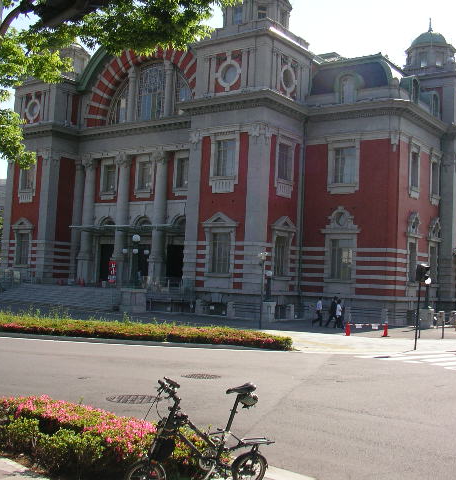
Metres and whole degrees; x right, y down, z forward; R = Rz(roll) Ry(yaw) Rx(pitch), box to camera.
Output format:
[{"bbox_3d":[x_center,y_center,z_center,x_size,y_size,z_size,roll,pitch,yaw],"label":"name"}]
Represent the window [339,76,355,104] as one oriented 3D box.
[{"bbox_3d":[8.407,-10.439,47.744,1.089,1.920,0.250,0,-5,36],"label":"window"}]

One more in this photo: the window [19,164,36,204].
[{"bbox_3d":[-17.060,-4.814,58.012,2.100,3.350,0.400,0,-5,36],"label":"window"}]

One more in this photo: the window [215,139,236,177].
[{"bbox_3d":[-0.158,-5.579,46.400,1.667,2.483,0.200,0,-5,36],"label":"window"}]

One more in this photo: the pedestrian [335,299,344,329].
[{"bbox_3d":[6.234,4.104,38.059,0.520,1.630,0.480,2,-4,14],"label":"pedestrian"}]

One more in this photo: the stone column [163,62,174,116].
[{"bbox_3d":[-4.656,-11.876,53.857,0.660,4.469,0.660,3,-4,0],"label":"stone column"}]

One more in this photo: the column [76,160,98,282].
[{"bbox_3d":[-11.907,-1.701,58.009,1.050,10.750,1.050,3,-4,0],"label":"column"}]

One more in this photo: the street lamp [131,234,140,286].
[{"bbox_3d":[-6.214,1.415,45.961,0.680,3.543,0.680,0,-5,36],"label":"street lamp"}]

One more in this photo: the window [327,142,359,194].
[{"bbox_3d":[7.749,-4.855,46.378,2.250,3.470,0.350,0,-5,36],"label":"window"}]

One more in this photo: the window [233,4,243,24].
[{"bbox_3d":[0.708,-15.609,47.387,0.850,1.450,0.250,0,-5,36],"label":"window"}]

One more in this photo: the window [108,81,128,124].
[{"bbox_3d":[-9.079,-11.500,57.384,2.361,3.678,0.300,0,-5,36],"label":"window"}]

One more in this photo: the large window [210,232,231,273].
[{"bbox_3d":[-0.471,0.812,44.477,1.550,2.637,0.300,0,-5,36],"label":"large window"}]

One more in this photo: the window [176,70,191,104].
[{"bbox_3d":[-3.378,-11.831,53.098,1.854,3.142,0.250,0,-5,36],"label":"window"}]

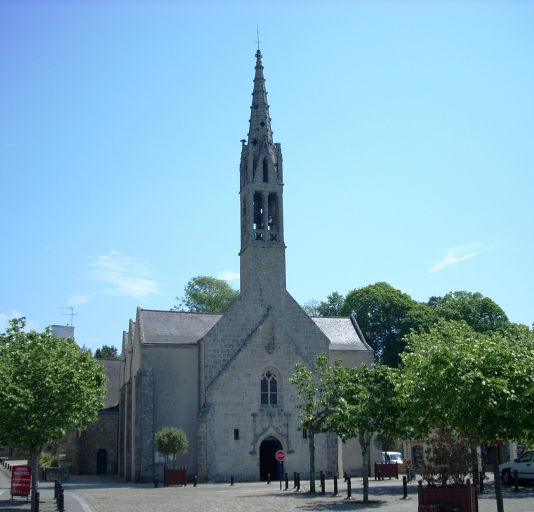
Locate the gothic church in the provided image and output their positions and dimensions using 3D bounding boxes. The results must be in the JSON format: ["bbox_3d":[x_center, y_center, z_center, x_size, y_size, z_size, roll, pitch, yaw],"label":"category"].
[{"bbox_3d":[-3.849,2.038,55.276,14.600,28.000,25.000,3,-16,-17],"label":"gothic church"}]

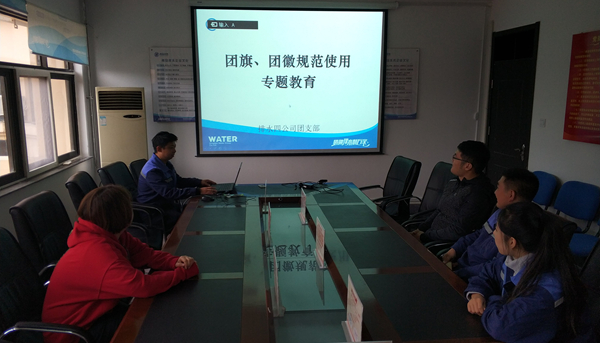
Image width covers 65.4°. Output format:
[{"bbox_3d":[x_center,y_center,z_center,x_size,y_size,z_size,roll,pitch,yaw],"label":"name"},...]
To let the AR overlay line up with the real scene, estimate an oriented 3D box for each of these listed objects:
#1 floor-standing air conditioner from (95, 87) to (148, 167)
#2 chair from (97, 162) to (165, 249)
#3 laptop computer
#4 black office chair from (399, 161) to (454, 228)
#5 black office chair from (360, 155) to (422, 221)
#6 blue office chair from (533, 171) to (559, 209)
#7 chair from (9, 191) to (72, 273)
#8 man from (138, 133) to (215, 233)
[{"bbox_3d":[-2.270,-0.222,5.974,0.560,1.690,0.340,-4,10,-23],"label":"floor-standing air conditioner"},{"bbox_3d":[-1.451,0.444,4.064,0.610,0.990,0.570,0,9,-1],"label":"chair"},{"bbox_3d":[-0.657,0.053,4.117,0.290,0.230,0.360,-1,9,-5],"label":"laptop computer"},{"bbox_3d":[0.970,0.481,3.854,0.620,1.000,0.570,-2,9,-14],"label":"black office chair"},{"bbox_3d":[0.824,0.374,4.545,0.610,0.990,0.570,-2,9,-11],"label":"black office chair"},{"bbox_3d":[2.260,0.431,4.763,0.550,0.820,0.480,-1,9,-5],"label":"blue office chair"},{"bbox_3d":[-1.356,0.637,2.863,0.610,0.990,0.570,0,9,-4],"label":"chair"},{"bbox_3d":[-1.159,0.266,4.358,0.720,1.250,0.520,1,9,3],"label":"man"}]

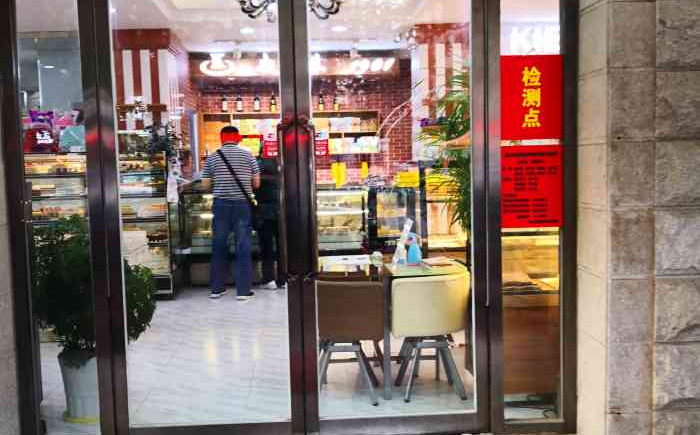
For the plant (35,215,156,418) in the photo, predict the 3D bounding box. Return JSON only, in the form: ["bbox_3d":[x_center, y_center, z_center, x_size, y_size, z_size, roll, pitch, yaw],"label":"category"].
[{"bbox_3d":[-1.448,0.550,4.080,0.640,1.127,0.600,-2,5,-2],"label":"plant"}]

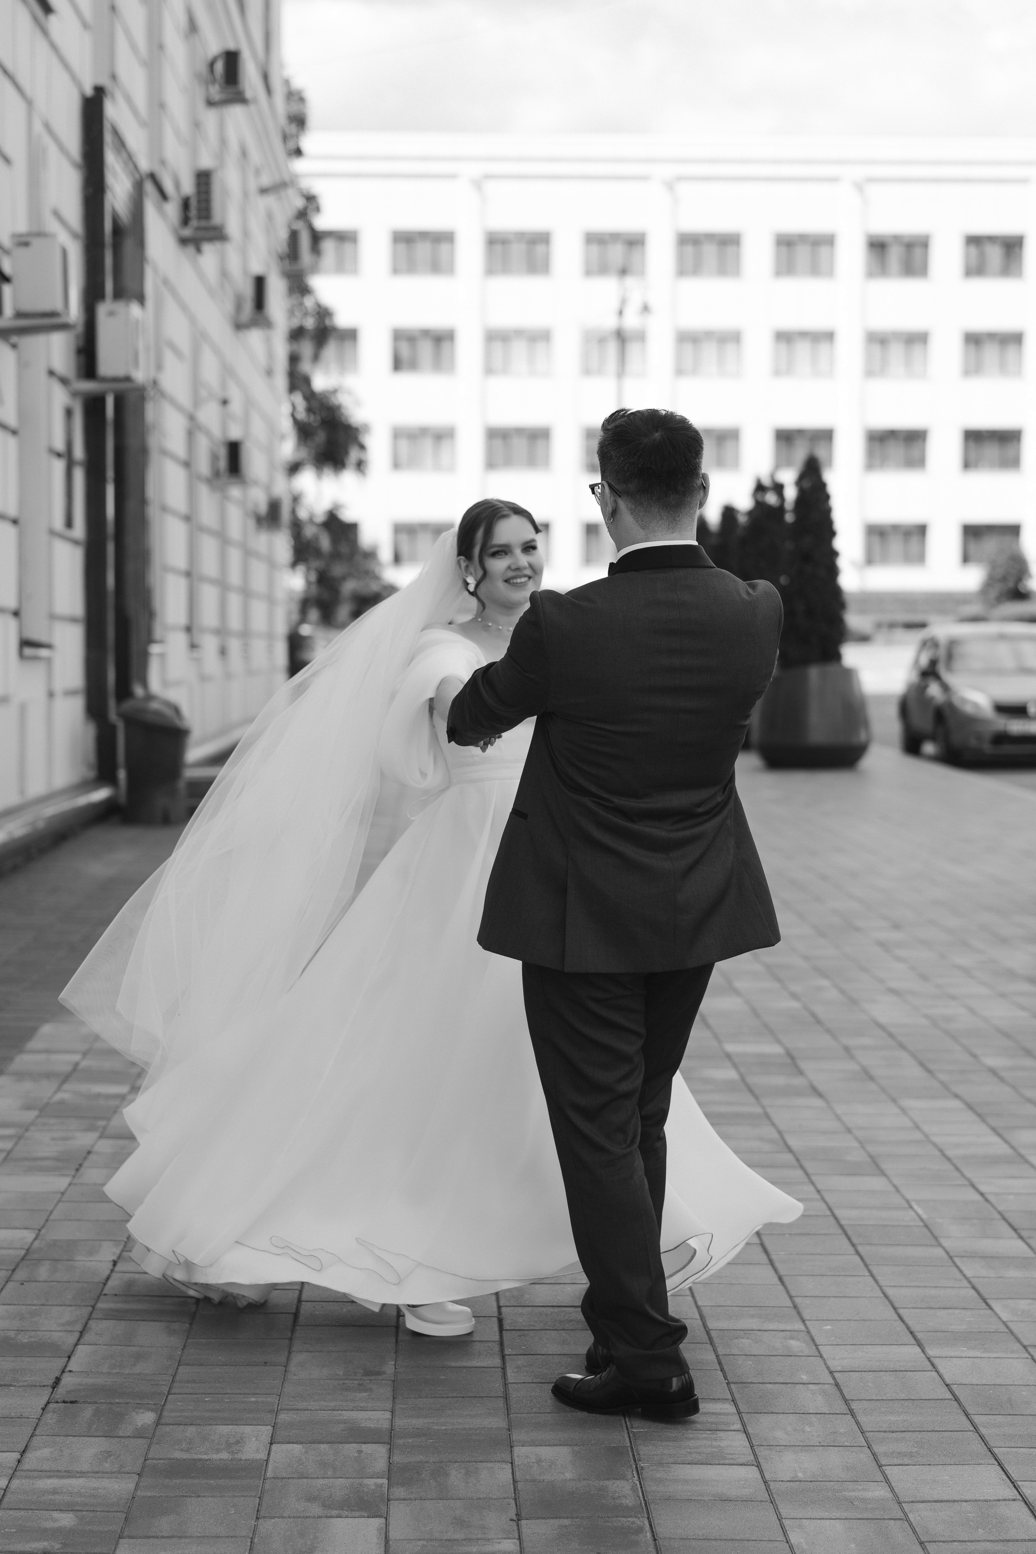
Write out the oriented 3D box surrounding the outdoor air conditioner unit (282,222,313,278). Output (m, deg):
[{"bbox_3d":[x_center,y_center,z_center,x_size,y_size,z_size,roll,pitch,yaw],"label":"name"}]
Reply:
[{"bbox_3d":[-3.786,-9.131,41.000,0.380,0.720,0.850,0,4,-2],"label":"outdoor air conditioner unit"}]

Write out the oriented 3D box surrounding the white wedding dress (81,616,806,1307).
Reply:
[{"bbox_3d":[-0.165,0.390,4.880,1.360,1.400,1.080,-2,4,-27],"label":"white wedding dress"}]

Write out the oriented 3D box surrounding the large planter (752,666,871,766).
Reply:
[{"bbox_3d":[2.836,-0.612,23.000,1.140,0.990,1.140,0,4,-2],"label":"large planter"}]

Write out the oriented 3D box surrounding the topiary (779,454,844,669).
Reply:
[{"bbox_3d":[2.835,-2.090,22.900,0.650,2.080,0.650,0,4,-2],"label":"topiary"}]

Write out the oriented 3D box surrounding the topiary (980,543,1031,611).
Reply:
[{"bbox_3d":[11.723,-4.300,57.000,1.300,2.700,1.300,0,4,-2],"label":"topiary"}]

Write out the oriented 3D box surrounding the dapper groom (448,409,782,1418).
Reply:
[{"bbox_3d":[0.185,0.240,4.380,0.570,1.800,0.600,-2,4,-26],"label":"dapper groom"}]

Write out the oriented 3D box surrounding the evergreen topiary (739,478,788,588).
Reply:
[{"bbox_3d":[2.693,-2.276,25.800,0.660,1.980,0.660,0,4,-2],"label":"evergreen topiary"}]

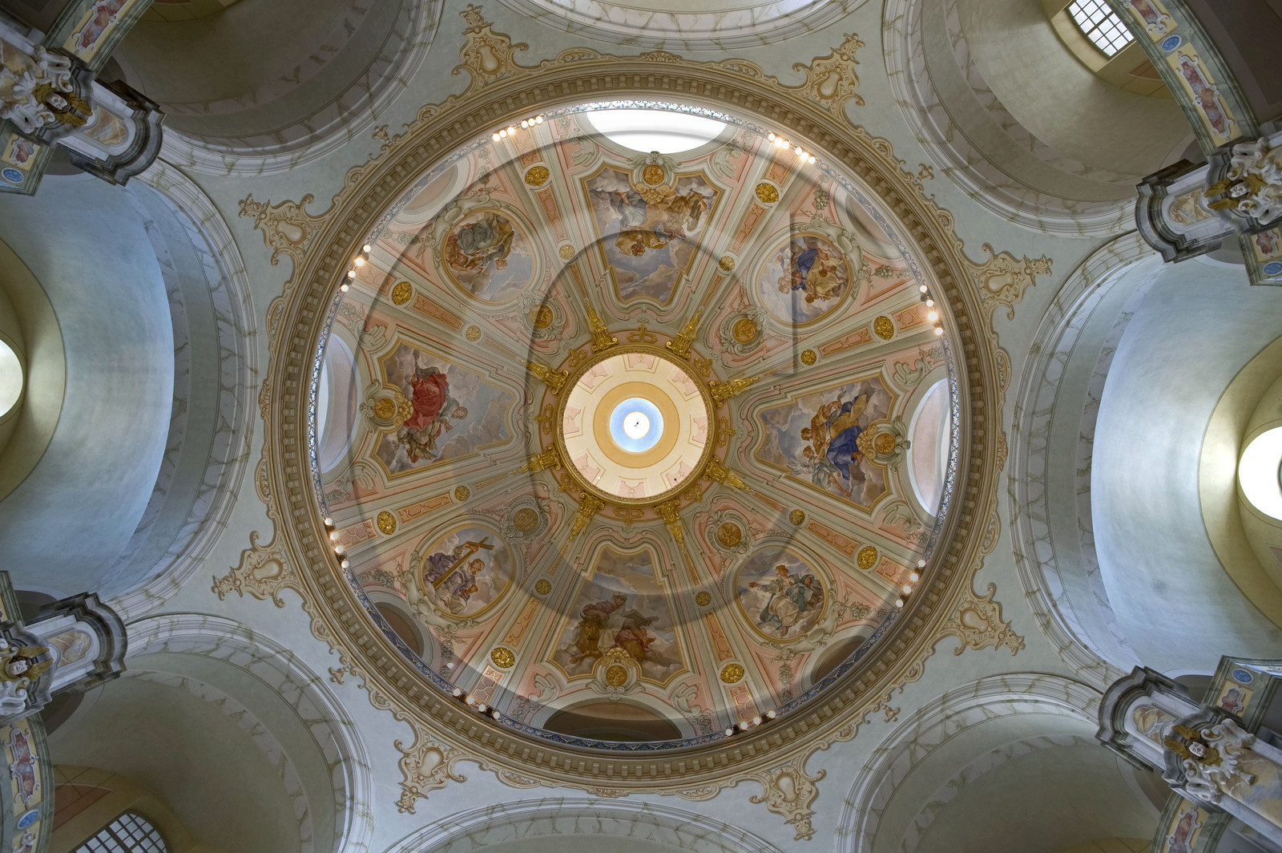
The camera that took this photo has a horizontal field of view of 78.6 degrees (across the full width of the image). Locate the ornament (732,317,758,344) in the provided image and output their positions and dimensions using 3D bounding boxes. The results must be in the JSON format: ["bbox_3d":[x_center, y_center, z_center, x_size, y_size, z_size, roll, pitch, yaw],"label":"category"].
[{"bbox_3d":[4.410,-4.061,33.300,1.050,0.100,1.100,49,-56,0],"label":"ornament"}]

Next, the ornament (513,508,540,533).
[{"bbox_3d":[-4.879,3.976,33.300,1.050,0.100,1.100,50,-124,0],"label":"ornament"}]

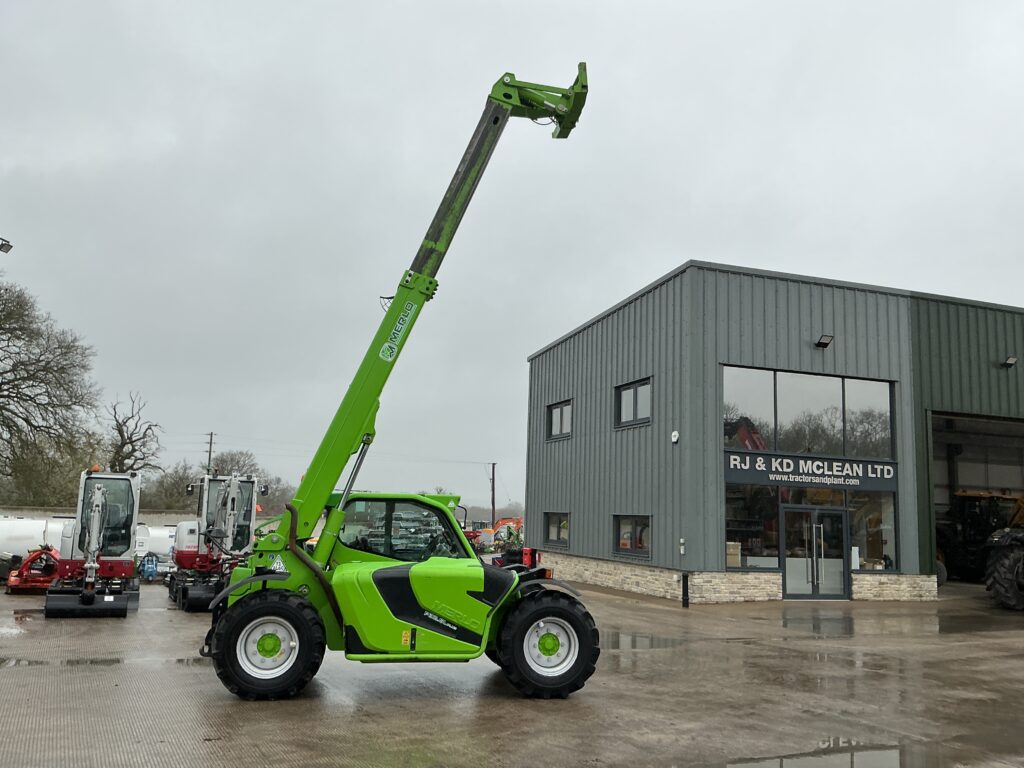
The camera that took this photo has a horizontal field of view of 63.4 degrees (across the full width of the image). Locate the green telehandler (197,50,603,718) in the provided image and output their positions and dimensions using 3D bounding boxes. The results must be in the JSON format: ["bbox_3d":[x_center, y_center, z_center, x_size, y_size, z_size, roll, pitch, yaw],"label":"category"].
[{"bbox_3d":[-1.105,-0.344,9.186,3.920,6.970,2.020,4,-9,-12],"label":"green telehandler"}]

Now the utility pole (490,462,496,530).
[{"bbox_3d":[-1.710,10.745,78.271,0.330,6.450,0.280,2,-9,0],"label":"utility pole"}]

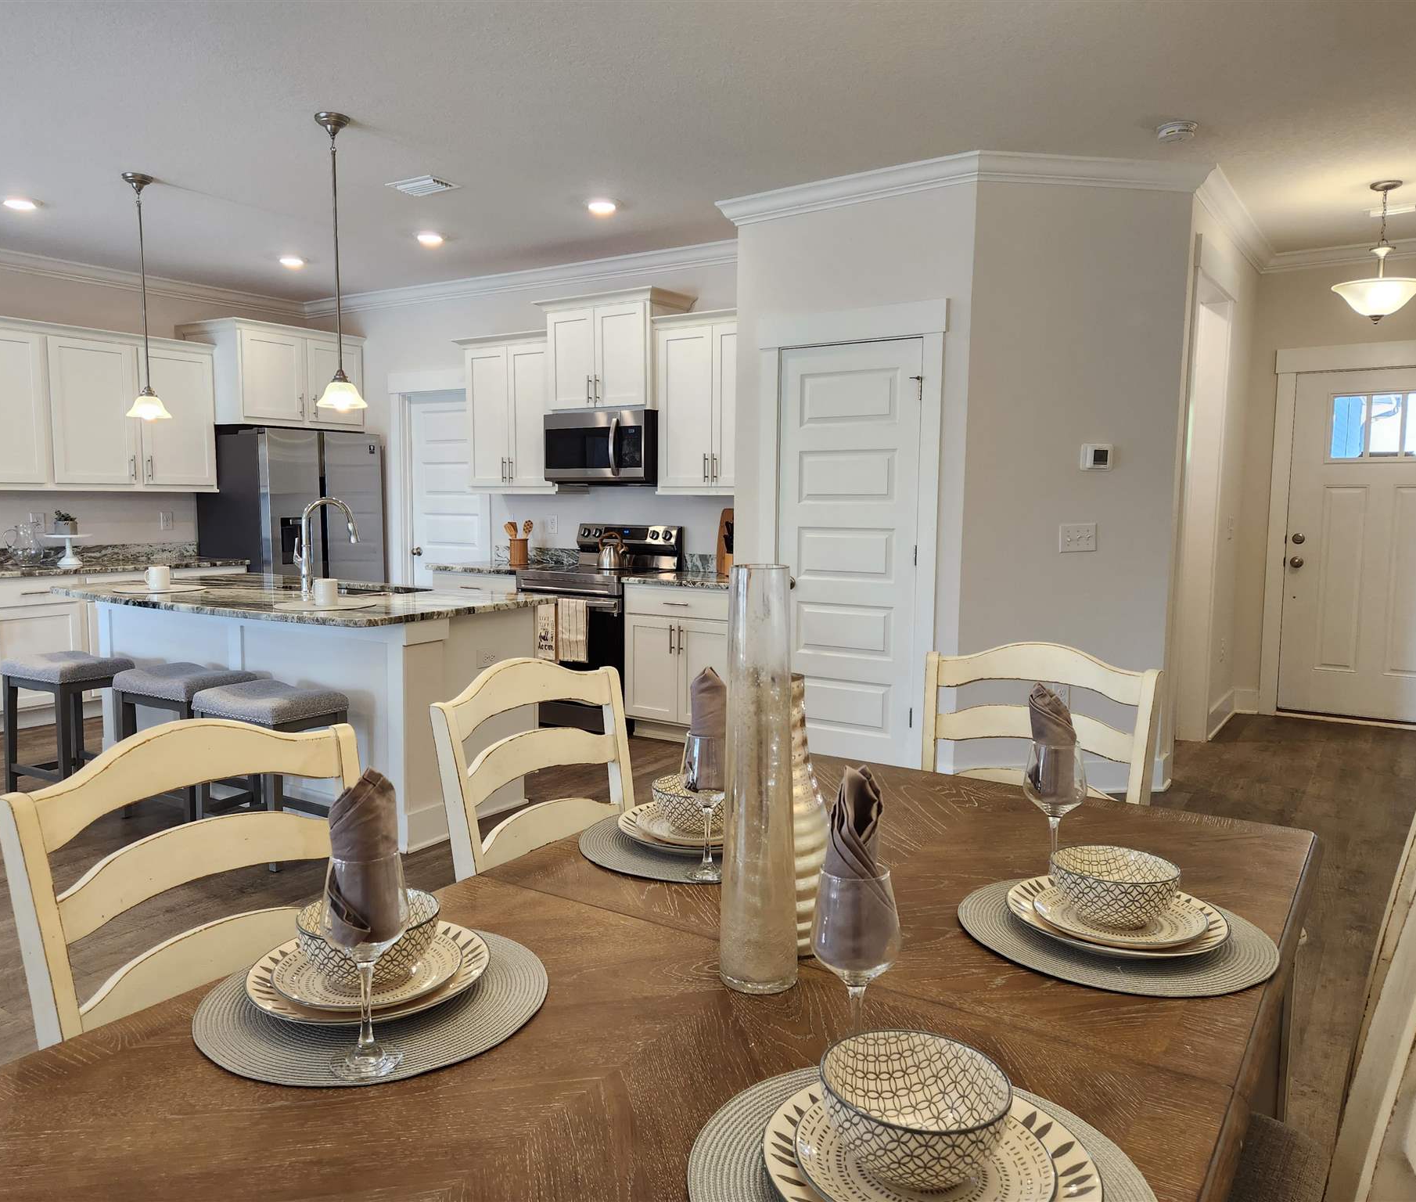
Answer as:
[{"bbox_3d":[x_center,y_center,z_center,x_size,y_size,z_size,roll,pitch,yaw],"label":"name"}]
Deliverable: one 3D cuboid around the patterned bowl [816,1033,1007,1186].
[{"bbox_3d":[0.172,0.427,0.888,0.152,0.065,0.152,0,6,0],"label":"patterned bowl"}]

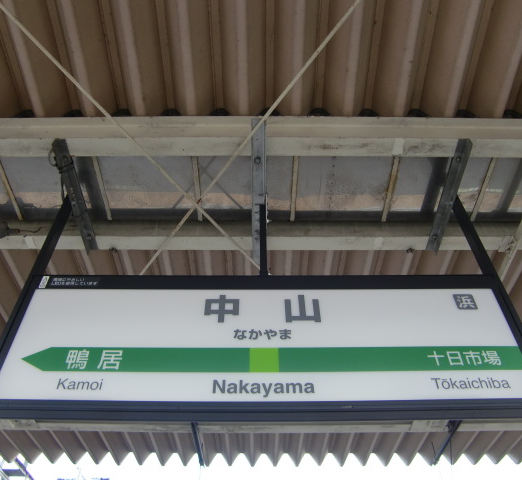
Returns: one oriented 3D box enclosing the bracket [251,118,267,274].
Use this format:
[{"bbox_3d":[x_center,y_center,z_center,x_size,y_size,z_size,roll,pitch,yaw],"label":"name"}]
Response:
[{"bbox_3d":[-0.016,-0.182,2.761,0.068,0.067,0.999,0,-48,-1],"label":"bracket"}]

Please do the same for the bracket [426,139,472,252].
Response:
[{"bbox_3d":[0.996,-0.198,2.768,0.054,0.054,0.747,0,-48,-1],"label":"bracket"}]

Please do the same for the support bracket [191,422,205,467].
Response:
[{"bbox_3d":[-0.577,1.847,4.710,0.050,0.050,0.940,0,-48,-1],"label":"support bracket"}]

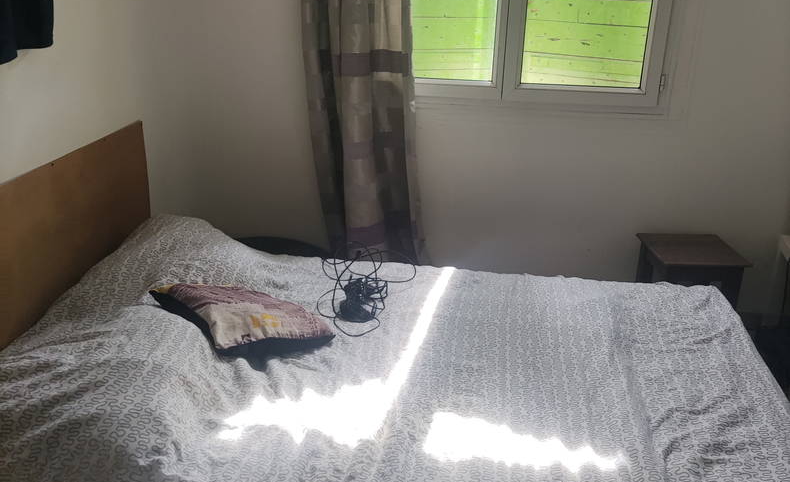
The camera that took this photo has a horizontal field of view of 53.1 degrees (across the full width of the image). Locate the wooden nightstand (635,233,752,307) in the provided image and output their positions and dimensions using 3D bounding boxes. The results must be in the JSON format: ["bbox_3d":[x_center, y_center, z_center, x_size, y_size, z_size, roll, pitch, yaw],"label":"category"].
[{"bbox_3d":[1.212,0.241,3.323,0.344,0.445,0.366,1,20,-2],"label":"wooden nightstand"}]

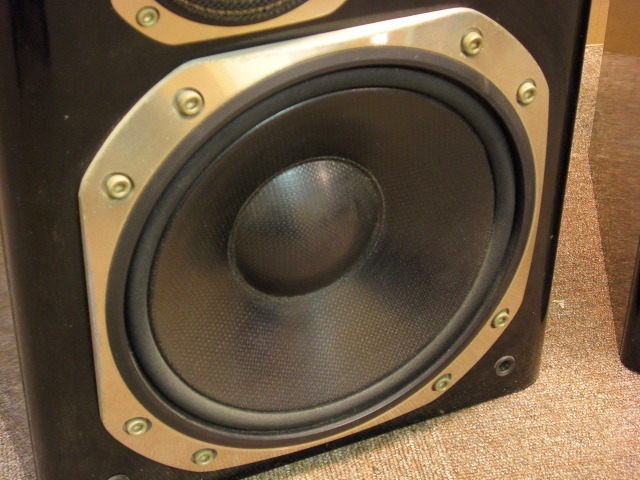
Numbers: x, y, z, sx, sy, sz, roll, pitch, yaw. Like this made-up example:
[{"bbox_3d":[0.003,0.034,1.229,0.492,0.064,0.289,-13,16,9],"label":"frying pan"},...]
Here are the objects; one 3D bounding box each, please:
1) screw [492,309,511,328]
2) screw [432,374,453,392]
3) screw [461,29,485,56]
[{"bbox_3d":[0.125,0.054,0.977,0.013,0.013,0.006,-14,38,-21],"label":"screw"},{"bbox_3d":[0.085,0.100,0.986,0.013,0.013,0.006,-14,38,-21],"label":"screw"},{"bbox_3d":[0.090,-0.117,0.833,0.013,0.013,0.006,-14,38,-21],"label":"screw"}]

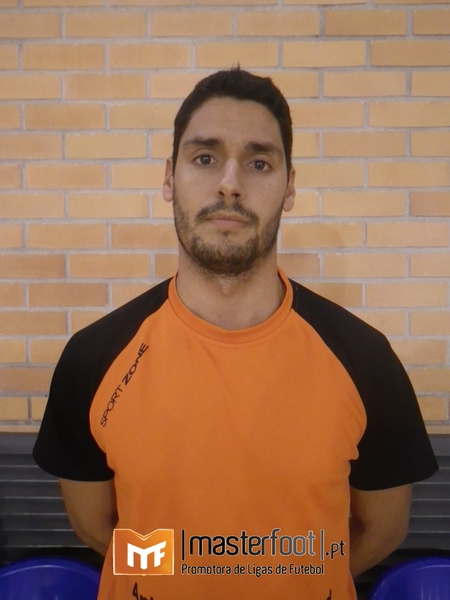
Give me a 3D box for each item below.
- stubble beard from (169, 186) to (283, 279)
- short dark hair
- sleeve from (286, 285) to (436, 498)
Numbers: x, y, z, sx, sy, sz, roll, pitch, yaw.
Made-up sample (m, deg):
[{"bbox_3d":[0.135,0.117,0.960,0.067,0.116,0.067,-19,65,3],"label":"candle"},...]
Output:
[{"bbox_3d":[0.004,-0.091,0.620,0.142,0.115,0.100,5,1,0],"label":"stubble beard"},{"bbox_3d":[0.011,-0.238,0.675,0.162,0.160,0.190,5,1,0],"label":"short dark hair"},{"bbox_3d":[0.194,0.124,0.690,0.200,0.285,0.165,0,3,4],"label":"sleeve"}]

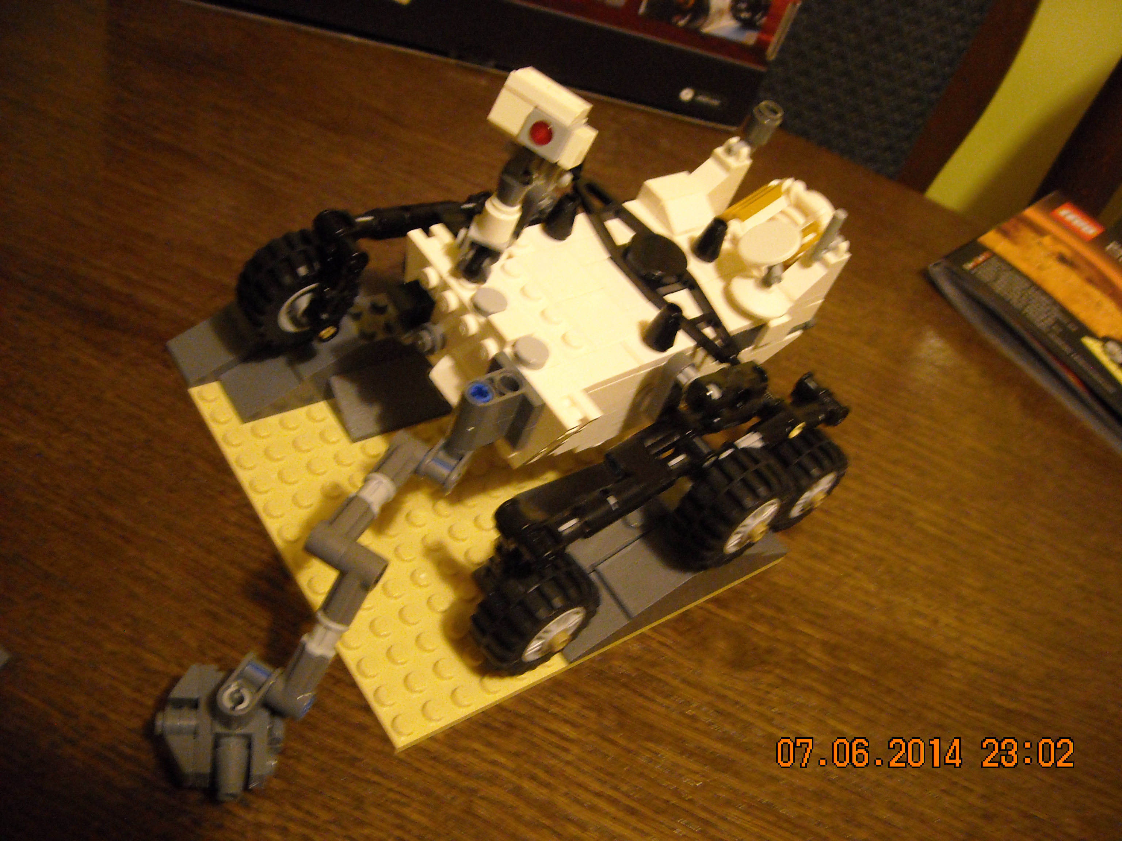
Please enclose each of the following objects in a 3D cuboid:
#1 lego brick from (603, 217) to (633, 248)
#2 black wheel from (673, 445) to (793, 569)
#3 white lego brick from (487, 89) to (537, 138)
[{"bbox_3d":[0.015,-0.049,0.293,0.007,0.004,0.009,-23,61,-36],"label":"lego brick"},{"bbox_3d":[0.042,0.021,0.277,0.030,0.030,0.015,-24,62,-36],"label":"black wheel"},{"bbox_3d":[-0.008,-0.062,0.228,0.008,0.008,0.007,35,32,9],"label":"white lego brick"}]

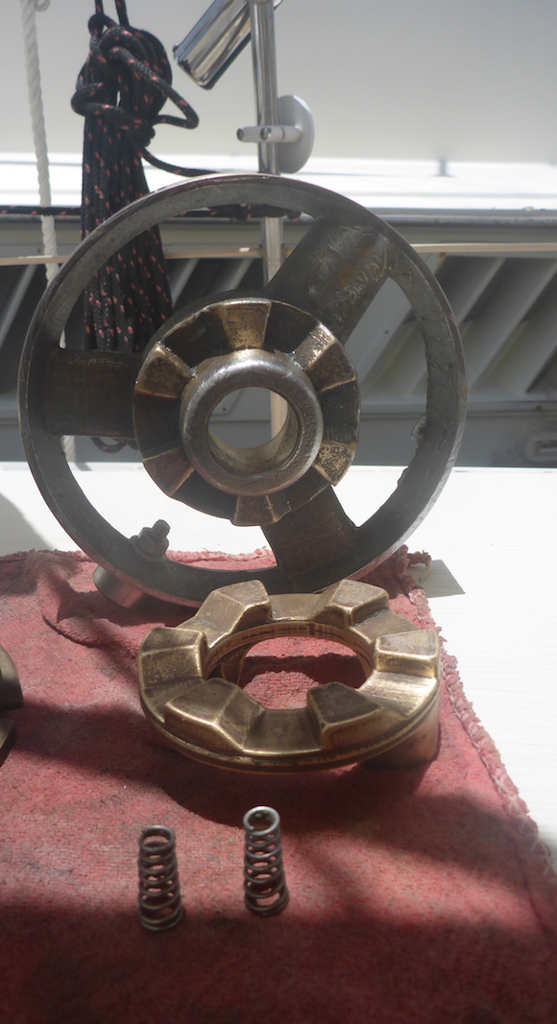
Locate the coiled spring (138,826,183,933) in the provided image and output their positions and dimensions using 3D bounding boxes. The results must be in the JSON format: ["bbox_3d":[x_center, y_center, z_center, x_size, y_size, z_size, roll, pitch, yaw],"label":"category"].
[{"bbox_3d":[-0.034,0.106,0.239,0.012,0.030,0.012,0,21,0],"label":"coiled spring"}]

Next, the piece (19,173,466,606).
[{"bbox_3d":[-0.012,-0.042,0.371,0.204,0.204,0.045,-4,22,-5],"label":"piece"}]

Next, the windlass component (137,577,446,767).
[{"bbox_3d":[0.004,0.054,0.245,0.089,0.039,0.089,-3,21,0],"label":"windlass component"}]

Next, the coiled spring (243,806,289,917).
[{"bbox_3d":[-0.004,0.102,0.242,0.012,0.030,0.012,-3,21,1],"label":"coiled spring"}]

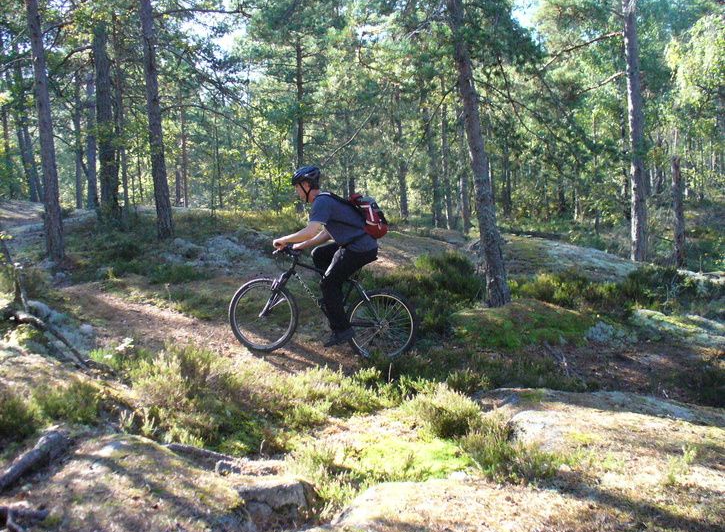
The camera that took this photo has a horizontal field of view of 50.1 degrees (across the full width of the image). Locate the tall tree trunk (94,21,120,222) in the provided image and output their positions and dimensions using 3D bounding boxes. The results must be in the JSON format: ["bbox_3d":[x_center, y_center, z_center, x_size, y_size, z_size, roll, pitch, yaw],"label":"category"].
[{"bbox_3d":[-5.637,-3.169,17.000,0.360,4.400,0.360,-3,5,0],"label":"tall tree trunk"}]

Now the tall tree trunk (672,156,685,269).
[{"bbox_3d":[6.523,-1.146,16.000,0.210,2.300,0.210,-3,5,0],"label":"tall tree trunk"}]

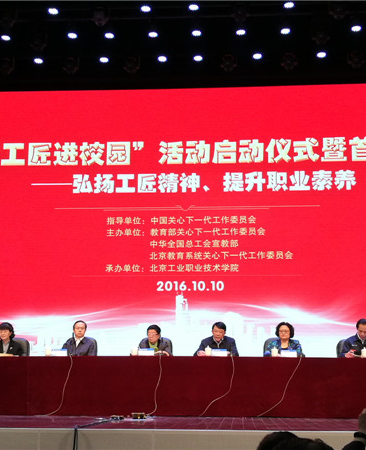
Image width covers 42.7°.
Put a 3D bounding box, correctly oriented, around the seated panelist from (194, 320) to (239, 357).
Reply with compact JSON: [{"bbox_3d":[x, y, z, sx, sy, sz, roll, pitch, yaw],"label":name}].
[{"bbox_3d":[0.496,2.009,6.617,0.600,1.250,0.750,-1,-10,6],"label":"seated panelist"}]

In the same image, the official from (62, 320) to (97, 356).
[{"bbox_3d":[-1.495,2.023,6.713,0.550,1.280,0.720,0,-10,2],"label":"official"}]

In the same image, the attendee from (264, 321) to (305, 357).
[{"bbox_3d":[1.448,1.994,6.569,0.560,1.240,0.720,-1,-10,3],"label":"attendee"}]

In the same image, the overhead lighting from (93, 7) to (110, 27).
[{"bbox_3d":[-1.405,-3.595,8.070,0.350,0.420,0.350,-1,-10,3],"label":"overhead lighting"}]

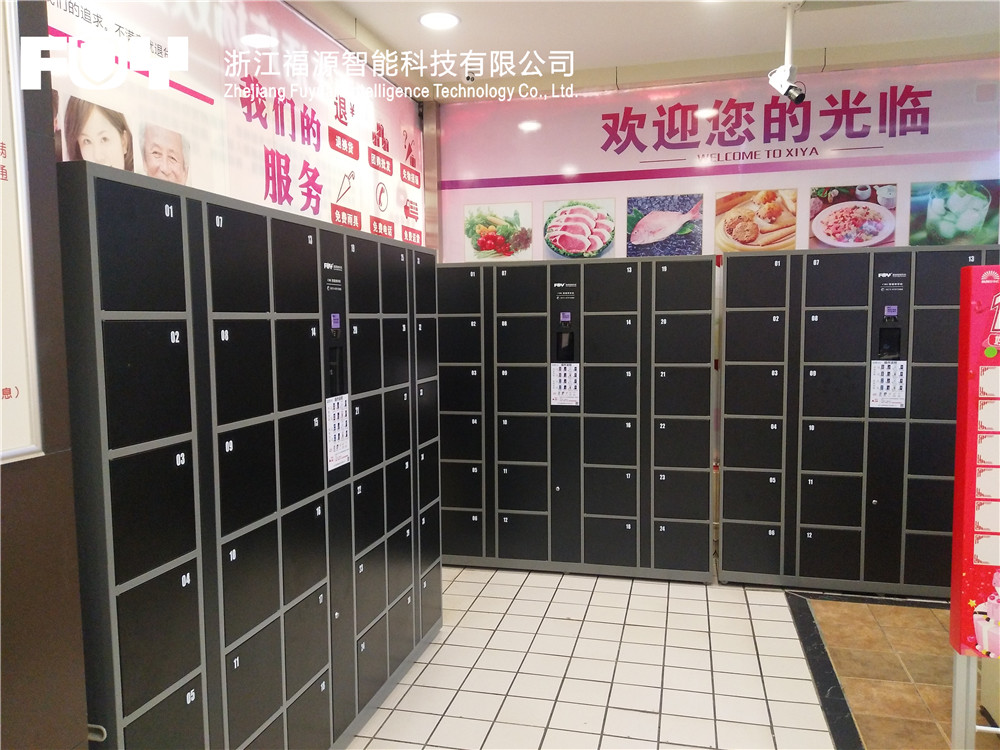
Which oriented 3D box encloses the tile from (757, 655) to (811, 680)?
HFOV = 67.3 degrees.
[{"bbox_3d":[1.222,1.262,3.231,0.197,0.010,0.197,1,5,14],"label":"tile"}]

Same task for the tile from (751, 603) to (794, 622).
[{"bbox_3d":[1.367,1.210,3.805,0.195,0.010,0.195,0,5,14],"label":"tile"}]

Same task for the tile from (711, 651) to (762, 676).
[{"bbox_3d":[1.022,1.253,3.261,0.197,0.010,0.197,1,5,14],"label":"tile"}]

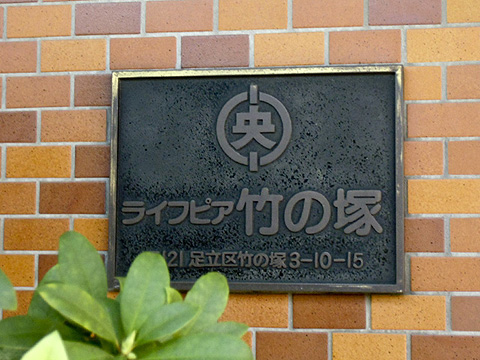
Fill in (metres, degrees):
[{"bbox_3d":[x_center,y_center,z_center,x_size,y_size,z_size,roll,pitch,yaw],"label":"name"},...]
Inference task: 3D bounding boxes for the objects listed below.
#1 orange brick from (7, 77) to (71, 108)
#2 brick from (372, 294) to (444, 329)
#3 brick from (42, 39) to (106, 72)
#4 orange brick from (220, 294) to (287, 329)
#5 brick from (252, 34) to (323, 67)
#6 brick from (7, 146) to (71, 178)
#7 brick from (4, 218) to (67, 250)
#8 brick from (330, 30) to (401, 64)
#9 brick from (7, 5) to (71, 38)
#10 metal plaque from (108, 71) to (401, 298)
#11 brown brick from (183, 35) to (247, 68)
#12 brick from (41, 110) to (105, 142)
[{"bbox_3d":[-0.283,-0.124,1.343,0.096,0.044,0.025,-1,-3,9],"label":"orange brick"},{"bbox_3d":[0.221,0.174,1.250,0.096,0.044,0.025,-1,-3,9],"label":"brick"},{"bbox_3d":[-0.233,-0.175,1.339,0.096,0.044,0.025,-1,-3,9],"label":"brick"},{"bbox_3d":[0.020,0.176,1.280,0.096,0.044,0.025,-1,-3,9],"label":"orange brick"},{"bbox_3d":[0.069,-0.177,1.293,0.096,0.044,0.025,-1,-3,9],"label":"brick"},{"bbox_3d":[-0.282,-0.024,1.337,0.096,0.044,0.025,-1,-3,9],"label":"brick"},{"bbox_3d":[-0.283,0.077,1.332,0.096,0.044,0.025,-1,-3,9],"label":"brick"},{"bbox_3d":[0.170,-0.178,1.278,0.096,0.044,0.025,-1,-3,9],"label":"brick"},{"bbox_3d":[-0.284,-0.225,1.349,0.096,0.044,0.025,-1,-3,9],"label":"brick"},{"bbox_3d":[0.020,0.000,1.270,0.396,0.299,0.020,-1,-3,9],"label":"metal plaque"},{"bbox_3d":[-0.032,-0.177,1.309,0.096,0.044,0.025,-1,-3,9],"label":"brown brick"},{"bbox_3d":[-0.232,-0.074,1.333,0.096,0.044,0.025,-1,-3,9],"label":"brick"}]

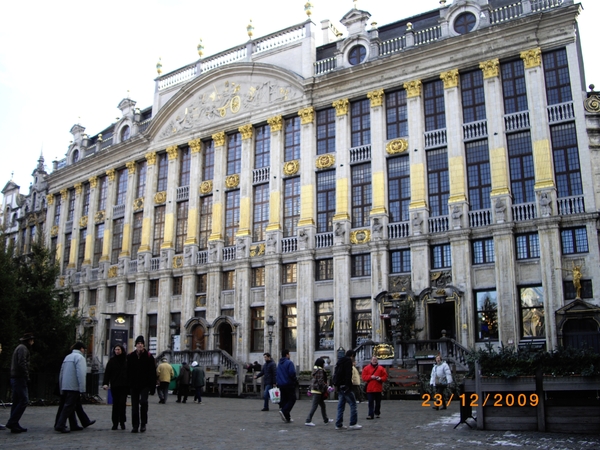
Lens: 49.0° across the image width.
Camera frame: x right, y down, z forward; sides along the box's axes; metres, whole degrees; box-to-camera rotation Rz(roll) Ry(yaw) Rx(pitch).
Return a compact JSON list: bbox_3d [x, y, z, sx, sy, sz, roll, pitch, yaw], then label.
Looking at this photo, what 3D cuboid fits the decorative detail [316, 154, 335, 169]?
[{"bbox_3d":[1.577,-3.873,40.332,1.383,0.932,0.250,-9,-16,34],"label":"decorative detail"}]

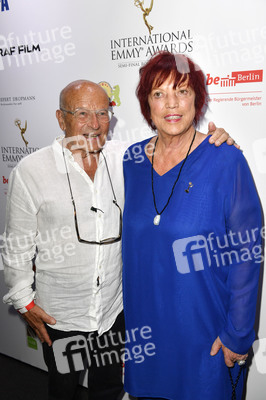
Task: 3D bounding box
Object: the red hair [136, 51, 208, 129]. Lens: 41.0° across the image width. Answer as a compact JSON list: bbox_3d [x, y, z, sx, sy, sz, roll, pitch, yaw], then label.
[{"bbox_3d":[0.119,-0.333,1.070,0.210,0.225,0.215,-3,18,9],"label":"red hair"}]

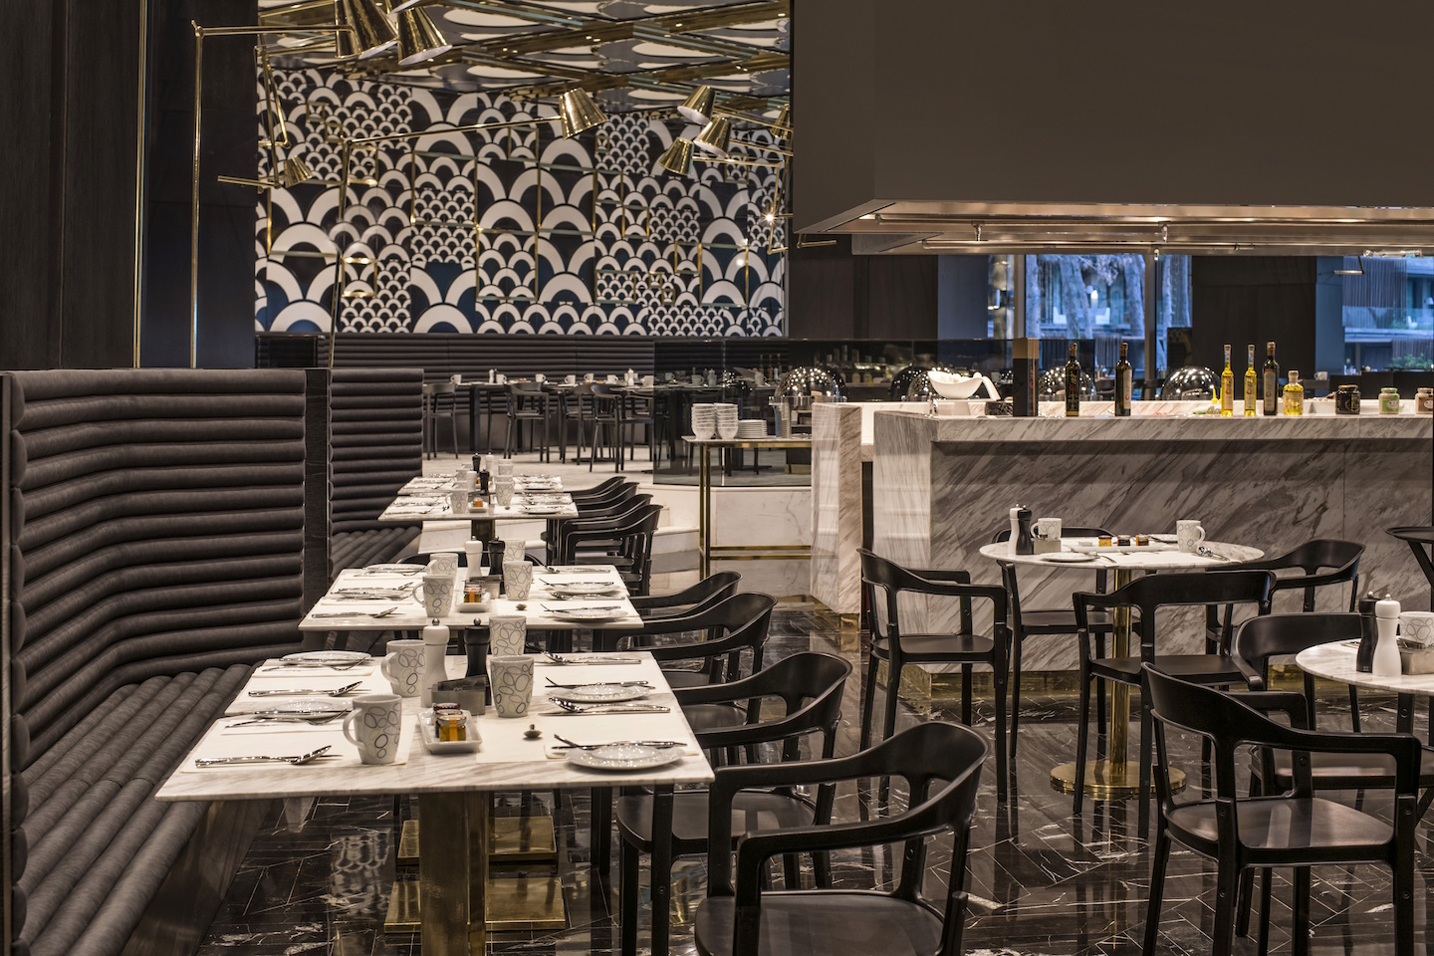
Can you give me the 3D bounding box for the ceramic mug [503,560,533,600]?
[{"bbox_3d":[-0.524,0.269,5.230,0.080,0.097,0.100,0,3,0],"label":"ceramic mug"}]

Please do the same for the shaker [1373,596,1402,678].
[{"bbox_3d":[1.265,0.294,3.753,0.055,0.152,0.055,0,3,0],"label":"shaker"}]

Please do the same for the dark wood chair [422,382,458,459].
[{"bbox_3d":[-2.862,-0.565,19.628,0.480,0.760,0.530,2,4,40],"label":"dark wood chair"}]

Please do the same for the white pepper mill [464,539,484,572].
[{"bbox_3d":[-0.650,0.235,5.326,0.054,0.156,0.054,0,3,0],"label":"white pepper mill"}]

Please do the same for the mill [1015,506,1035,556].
[{"bbox_3d":[0.960,0.162,6.212,0.053,0.151,0.053,0,3,0],"label":"mill"}]

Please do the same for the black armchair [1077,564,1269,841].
[{"bbox_3d":[1.350,0.629,5.784,0.525,0.765,0.455,-1,3,-14],"label":"black armchair"}]

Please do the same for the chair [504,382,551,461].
[{"bbox_3d":[-1.819,-0.537,18.979,0.480,0.760,0.530,-1,3,-15],"label":"chair"}]

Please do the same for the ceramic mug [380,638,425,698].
[{"bbox_3d":[-0.566,0.345,3.575,0.100,0.096,0.075,-3,4,-43],"label":"ceramic mug"}]

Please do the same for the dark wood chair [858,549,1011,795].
[{"bbox_3d":[0.654,0.602,6.292,0.455,0.765,0.525,0,3,-5],"label":"dark wood chair"}]

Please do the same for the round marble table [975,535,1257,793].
[{"bbox_3d":[1.312,0.613,6.468,0.905,0.755,0.905,0,3,0],"label":"round marble table"}]

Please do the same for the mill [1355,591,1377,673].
[{"bbox_3d":[1.286,0.302,3.913,0.054,0.156,0.054,0,3,0],"label":"mill"}]

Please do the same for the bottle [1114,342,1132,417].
[{"bbox_3d":[1.709,-0.415,8.380,0.071,0.314,0.071,0,3,0],"label":"bottle"}]

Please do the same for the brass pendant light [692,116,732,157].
[{"bbox_3d":[-0.029,-2.146,12.500,0.230,0.220,0.230,20,-2,0],"label":"brass pendant light"}]

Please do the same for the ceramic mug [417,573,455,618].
[{"bbox_3d":[-0.675,0.282,4.731,0.100,0.096,0.075,-1,3,-14],"label":"ceramic mug"}]

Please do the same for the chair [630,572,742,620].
[{"bbox_3d":[-0.158,0.661,5.659,0.480,0.760,0.530,-1,3,-6],"label":"chair"}]

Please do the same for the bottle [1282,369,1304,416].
[{"bbox_3d":[2.403,-0.353,8.295,0.083,0.186,0.083,0,3,0],"label":"bottle"}]

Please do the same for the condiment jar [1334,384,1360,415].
[{"bbox_3d":[2.667,-0.330,8.420,0.106,0.126,0.106,0,3,0],"label":"condiment jar"}]

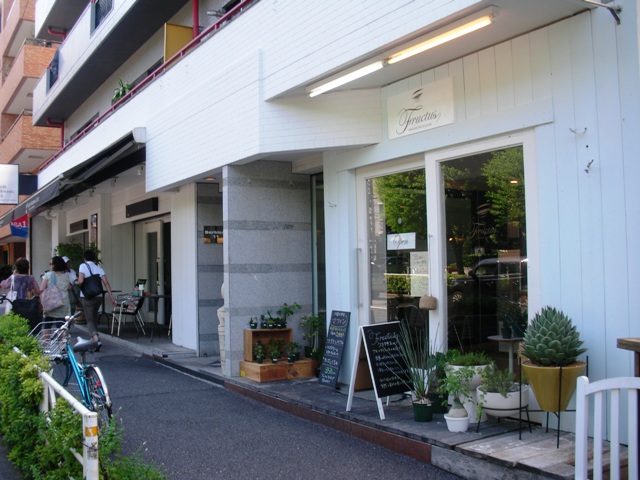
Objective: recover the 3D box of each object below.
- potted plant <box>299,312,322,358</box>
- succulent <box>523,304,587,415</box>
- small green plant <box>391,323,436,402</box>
[{"bbox_3d":[-0.119,1.194,8.319,0.270,0.540,0.270,-1,-3,-1],"label":"potted plant"},{"bbox_3d":[1.666,0.853,4.749,0.471,0.720,0.470,-2,-2,19],"label":"succulent"},{"bbox_3d":[0.769,1.011,5.447,0.385,0.691,0.340,-1,-2,8],"label":"small green plant"}]

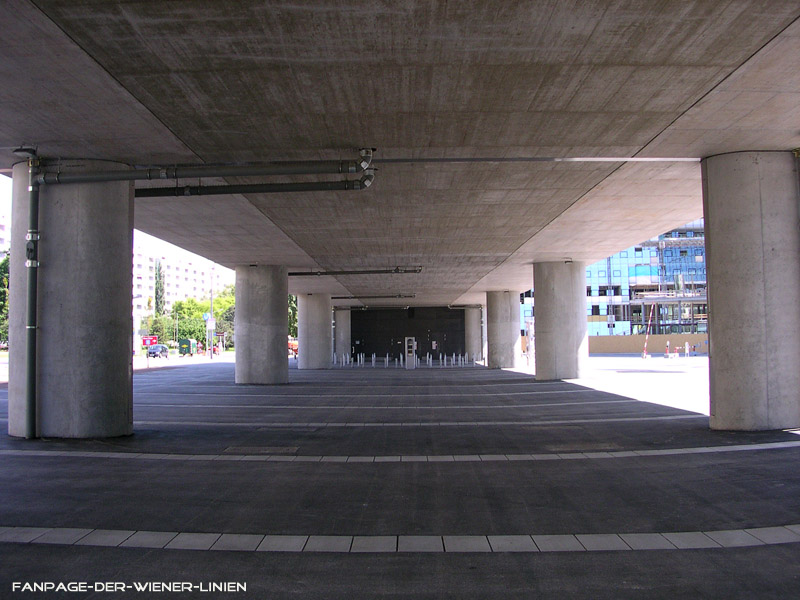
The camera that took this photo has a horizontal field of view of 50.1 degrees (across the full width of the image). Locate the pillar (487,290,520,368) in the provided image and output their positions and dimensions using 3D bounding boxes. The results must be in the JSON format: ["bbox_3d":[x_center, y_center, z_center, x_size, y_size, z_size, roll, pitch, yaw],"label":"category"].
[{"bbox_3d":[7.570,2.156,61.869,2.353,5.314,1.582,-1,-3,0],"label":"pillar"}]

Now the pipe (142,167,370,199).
[{"bbox_3d":[-3.370,-2.405,17.885,5.656,0.396,0.181,-2,-3,0],"label":"pipe"}]

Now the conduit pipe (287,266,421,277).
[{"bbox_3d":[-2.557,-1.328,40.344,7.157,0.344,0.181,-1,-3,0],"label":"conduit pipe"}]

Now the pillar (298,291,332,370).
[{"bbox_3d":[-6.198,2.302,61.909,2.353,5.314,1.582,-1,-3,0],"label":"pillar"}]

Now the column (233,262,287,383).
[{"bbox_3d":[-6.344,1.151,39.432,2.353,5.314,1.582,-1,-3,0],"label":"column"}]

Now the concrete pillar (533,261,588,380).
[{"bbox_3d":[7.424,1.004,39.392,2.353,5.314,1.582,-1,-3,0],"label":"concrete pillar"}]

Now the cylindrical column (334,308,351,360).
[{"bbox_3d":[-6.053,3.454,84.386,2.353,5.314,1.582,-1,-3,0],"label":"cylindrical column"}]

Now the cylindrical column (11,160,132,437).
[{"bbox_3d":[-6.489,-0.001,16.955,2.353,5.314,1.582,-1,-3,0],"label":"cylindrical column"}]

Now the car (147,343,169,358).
[{"bbox_3d":[-33.996,7.258,120.008,1.820,1.750,4.500,-1,-3,0],"label":"car"}]

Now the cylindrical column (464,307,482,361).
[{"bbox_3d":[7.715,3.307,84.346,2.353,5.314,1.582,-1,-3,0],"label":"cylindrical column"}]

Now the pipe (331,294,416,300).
[{"bbox_3d":[-2.372,-0.216,62.823,7.088,0.327,0.181,-1,-3,0],"label":"pipe"}]

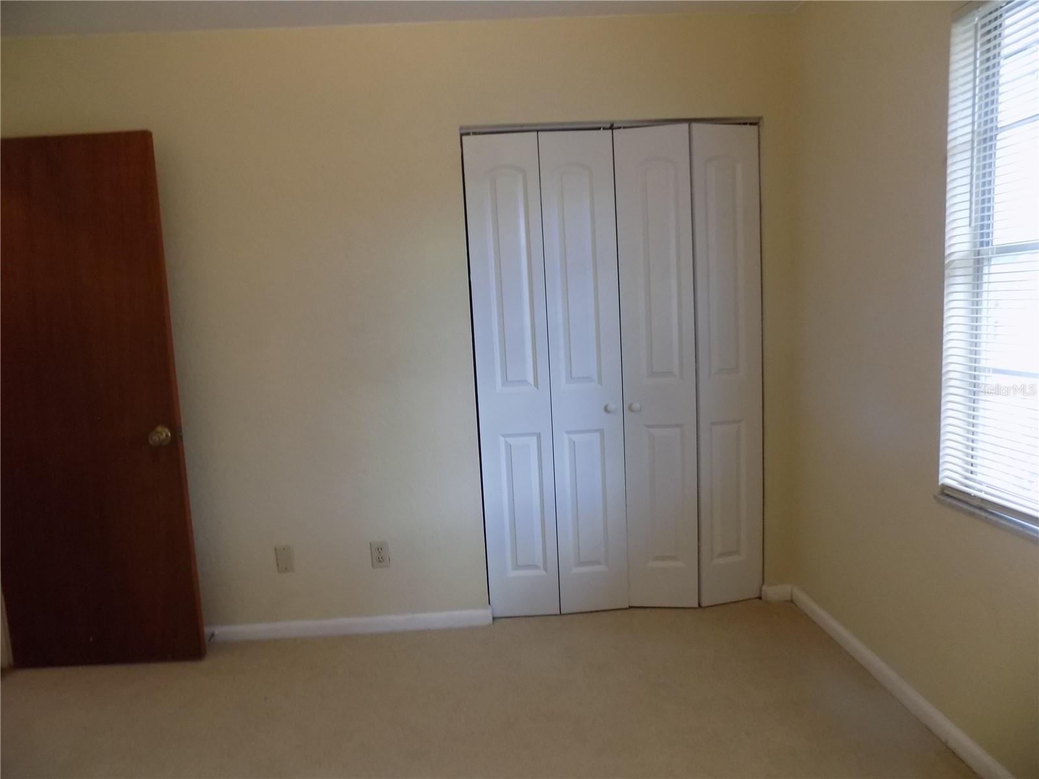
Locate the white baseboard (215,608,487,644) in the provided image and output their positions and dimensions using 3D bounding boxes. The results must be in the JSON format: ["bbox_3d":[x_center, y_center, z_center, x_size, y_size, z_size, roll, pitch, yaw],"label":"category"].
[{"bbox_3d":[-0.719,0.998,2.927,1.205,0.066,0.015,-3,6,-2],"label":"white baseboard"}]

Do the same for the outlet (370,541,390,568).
[{"bbox_3d":[-0.586,0.696,2.903,0.072,0.115,0.010,-3,6,-2],"label":"outlet"}]

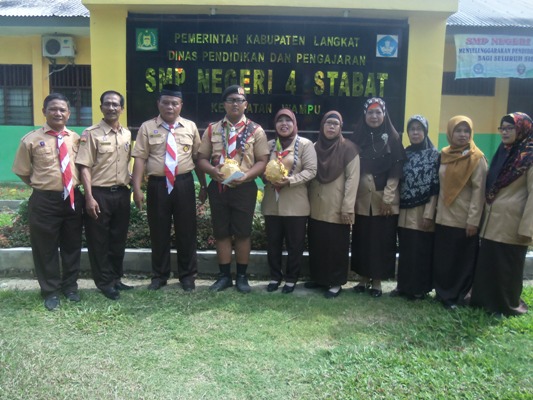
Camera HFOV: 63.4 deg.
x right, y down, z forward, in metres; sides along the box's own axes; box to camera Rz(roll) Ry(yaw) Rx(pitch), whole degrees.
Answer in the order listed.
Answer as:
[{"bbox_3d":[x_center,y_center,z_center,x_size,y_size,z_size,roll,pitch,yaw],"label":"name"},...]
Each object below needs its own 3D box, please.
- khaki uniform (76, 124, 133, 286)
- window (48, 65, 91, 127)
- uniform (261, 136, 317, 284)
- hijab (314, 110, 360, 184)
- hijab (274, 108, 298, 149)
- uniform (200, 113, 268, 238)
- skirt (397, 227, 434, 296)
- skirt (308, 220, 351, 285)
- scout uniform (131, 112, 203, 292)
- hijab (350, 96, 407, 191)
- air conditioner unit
[{"bbox_3d":[-1.351,0.048,3.590,0.429,1.395,0.320,-2,8,-24],"label":"khaki uniform"},{"bbox_3d":[-4.781,-2.569,10.600,1.100,1.500,0.120,1,6,0],"label":"window"},{"bbox_3d":[0.190,0.082,3.730,0.453,1.248,0.320,3,7,11],"label":"uniform"},{"bbox_3d":[0.595,-0.447,3.660,0.340,0.608,0.320,4,8,22],"label":"hijab"},{"bbox_3d":[0.168,-0.601,3.622,0.210,0.320,0.240,2,6,12],"label":"hijab"},{"bbox_3d":[-0.280,-0.204,3.650,0.579,1.016,0.360,1,7,-2],"label":"uniform"},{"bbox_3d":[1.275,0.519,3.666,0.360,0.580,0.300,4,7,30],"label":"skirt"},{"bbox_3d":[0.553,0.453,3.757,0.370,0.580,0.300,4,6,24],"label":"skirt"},{"bbox_3d":[-0.855,-0.006,3.680,0.572,1.417,0.320,0,7,-9],"label":"scout uniform"},{"bbox_3d":[0.918,-0.465,3.540,0.413,0.746,0.340,3,7,16],"label":"hijab"},{"bbox_3d":[-4.949,-3.643,10.300,0.740,0.500,0.290,1,6,0],"label":"air conditioner unit"}]

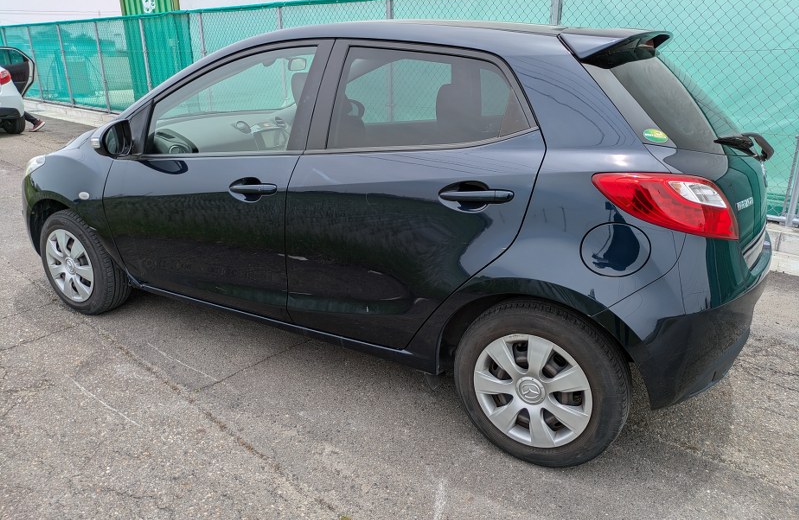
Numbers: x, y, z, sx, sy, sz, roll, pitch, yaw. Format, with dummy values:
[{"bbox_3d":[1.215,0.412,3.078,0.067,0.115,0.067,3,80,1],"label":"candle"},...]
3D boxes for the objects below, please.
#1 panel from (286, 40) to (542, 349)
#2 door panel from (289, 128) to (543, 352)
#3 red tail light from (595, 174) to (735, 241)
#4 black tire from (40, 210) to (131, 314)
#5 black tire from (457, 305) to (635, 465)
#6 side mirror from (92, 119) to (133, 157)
[{"bbox_3d":[0.039,-0.207,1.971,0.970,1.065,0.250,10,21,29],"label":"panel"},{"bbox_3d":[0.014,-0.064,1.978,0.970,0.790,0.160,10,21,29],"label":"door panel"},{"bbox_3d":[0.736,-0.151,1.592,0.385,0.175,0.220,10,21,29],"label":"red tail light"},{"bbox_3d":[-1.704,0.011,3.085,0.583,0.583,0.185,10,20,27],"label":"black tire"},{"bbox_3d":[0.450,0.399,1.899,0.583,0.583,0.185,10,21,29],"label":"black tire"},{"bbox_3d":[-1.236,-0.515,2.477,0.135,0.170,0.190,10,21,29],"label":"side mirror"}]

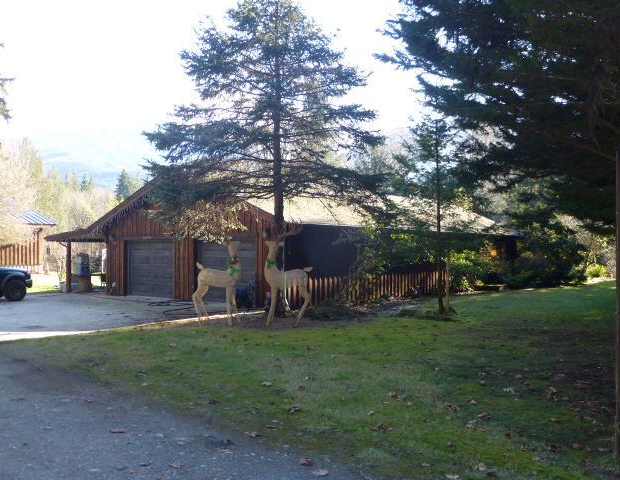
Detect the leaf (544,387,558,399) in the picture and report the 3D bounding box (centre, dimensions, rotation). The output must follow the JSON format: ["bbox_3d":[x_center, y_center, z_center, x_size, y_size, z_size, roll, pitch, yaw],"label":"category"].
[{"bbox_3d":[2.689,1.698,7.000,0.160,0.080,0.140,0,-1,18],"label":"leaf"}]

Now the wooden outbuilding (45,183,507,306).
[{"bbox_3d":[-0.697,-0.042,29.262,13.495,4.531,17.139,-1,-1,38],"label":"wooden outbuilding"}]

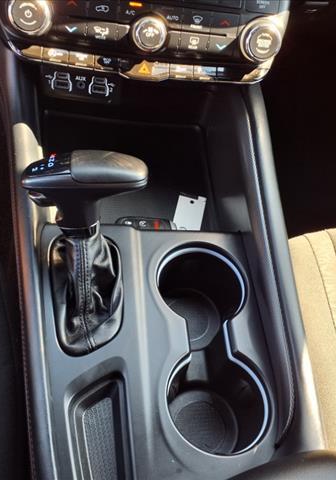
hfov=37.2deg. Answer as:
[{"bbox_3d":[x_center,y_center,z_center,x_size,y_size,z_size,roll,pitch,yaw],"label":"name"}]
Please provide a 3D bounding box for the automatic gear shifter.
[{"bbox_3d":[-0.063,0.007,0.394,0.098,0.119,0.130,0,54,-8],"label":"automatic gear shifter"}]

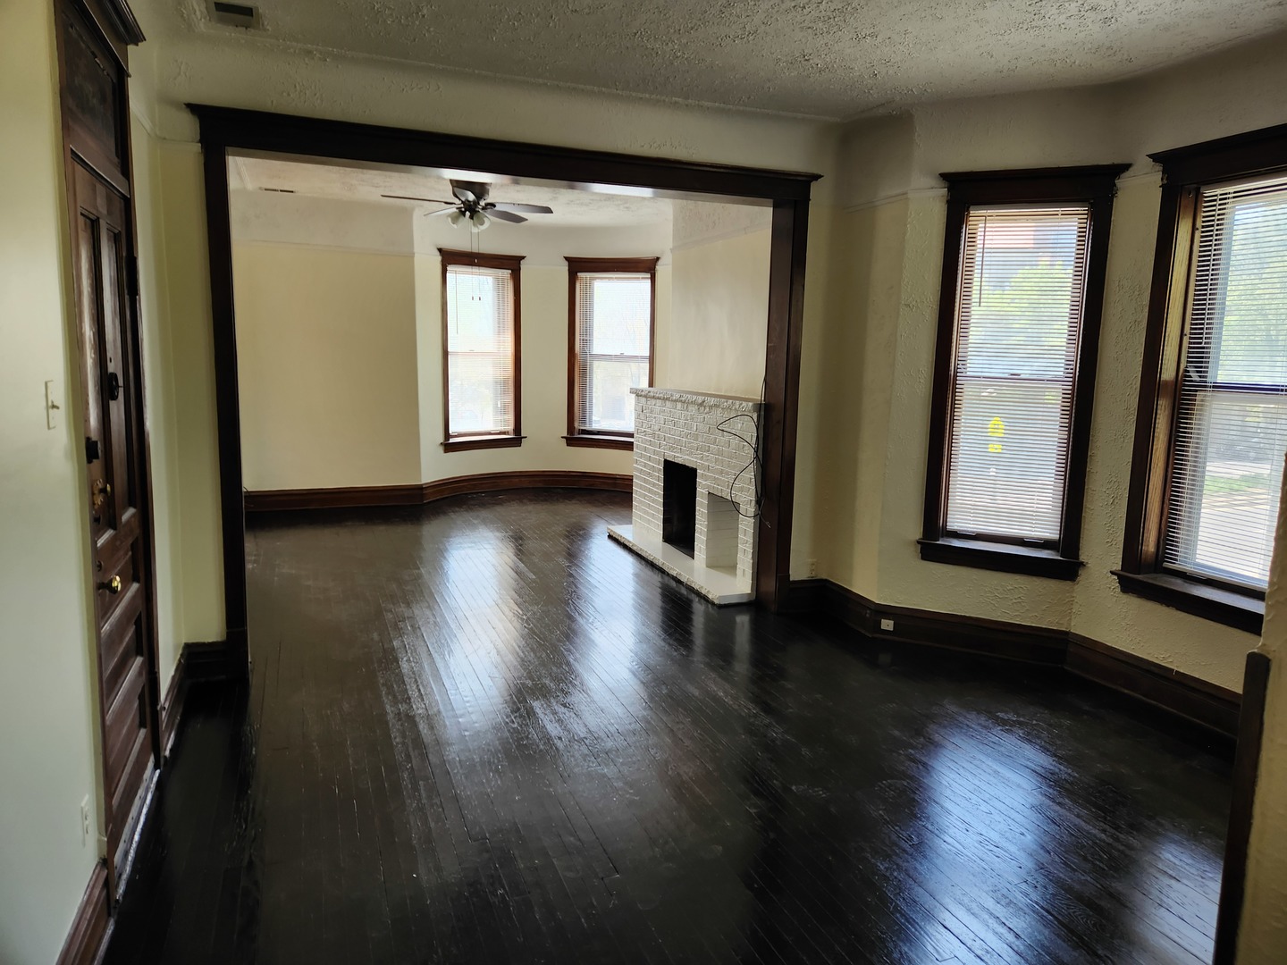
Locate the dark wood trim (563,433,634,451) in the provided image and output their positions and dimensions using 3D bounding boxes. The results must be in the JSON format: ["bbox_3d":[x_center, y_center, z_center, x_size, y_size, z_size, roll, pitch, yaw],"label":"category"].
[{"bbox_3d":[-0.430,-0.439,9.819,1.100,0.130,0.140,4,9,15],"label":"dark wood trim"}]

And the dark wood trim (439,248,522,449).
[{"bbox_3d":[-1.761,-1.484,9.392,0.150,2.030,1.110,9,12,43],"label":"dark wood trim"}]

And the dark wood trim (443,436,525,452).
[{"bbox_3d":[-1.751,-0.427,9.560,0.140,0.130,1.130,9,12,43],"label":"dark wood trim"}]

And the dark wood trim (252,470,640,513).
[{"bbox_3d":[-2.034,0.050,9.256,4.150,0.195,0.850,-2,9,-22],"label":"dark wood trim"}]

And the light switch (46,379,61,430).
[{"bbox_3d":[-1.395,-0.181,2.020,0.020,0.117,0.072,-2,9,-22],"label":"light switch"}]

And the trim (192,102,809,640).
[{"bbox_3d":[-0.542,-0.426,4.582,3.200,2.600,0.250,-2,9,-22],"label":"trim"}]

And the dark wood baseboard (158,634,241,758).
[{"bbox_3d":[-1.891,0.894,3.677,0.250,0.200,0.850,-2,9,-22],"label":"dark wood baseboard"}]

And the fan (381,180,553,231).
[{"bbox_3d":[-1.286,-2.060,6.342,1.300,0.430,1.300,-2,9,-22],"label":"fan"}]

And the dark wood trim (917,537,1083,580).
[{"bbox_3d":[1.879,0.410,4.557,0.820,0.140,0.110,5,9,25],"label":"dark wood trim"}]

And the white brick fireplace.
[{"bbox_3d":[0.333,-0.019,6.451,0.530,1.280,2.200,-2,9,-22],"label":"white brick fireplace"}]

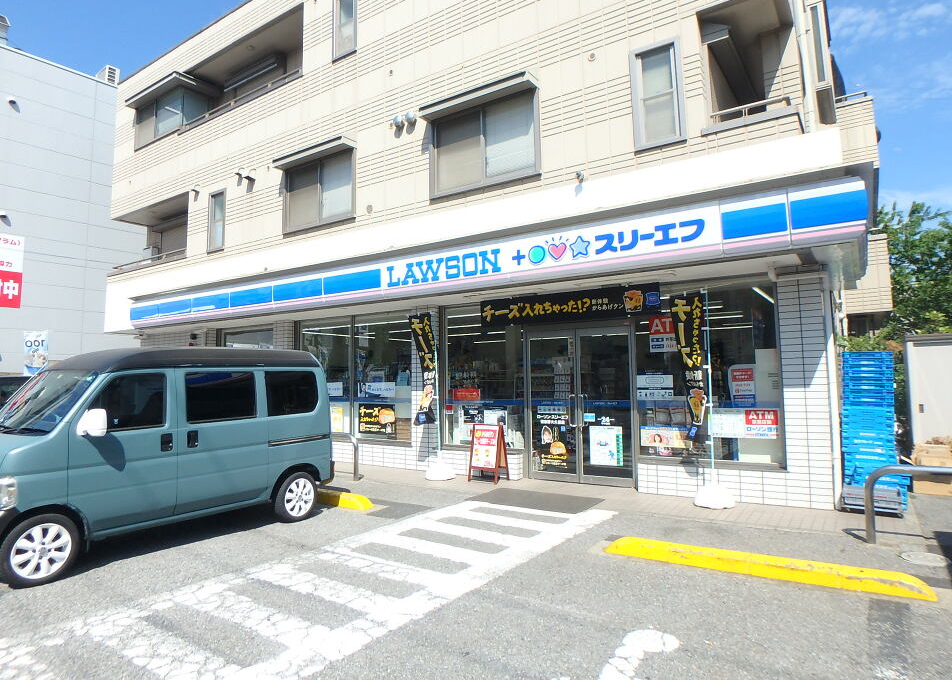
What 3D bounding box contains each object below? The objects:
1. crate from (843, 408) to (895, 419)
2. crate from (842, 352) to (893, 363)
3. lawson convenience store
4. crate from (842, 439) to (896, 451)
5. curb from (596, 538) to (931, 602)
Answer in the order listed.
[{"bbox_3d":[4.748,0.880,6.997,0.502,0.134,0.500,-4,-6,33],"label":"crate"},{"bbox_3d":[4.763,0.223,7.036,0.484,0.136,0.500,-4,-6,33],"label":"crate"},{"bbox_3d":[0.326,0.792,13.236,14.394,3.523,9.000,-4,-6,33],"label":"lawson convenience store"},{"bbox_3d":[4.741,1.251,6.974,0.515,0.133,0.500,-4,-6,33],"label":"crate"},{"bbox_3d":[2.188,1.784,4.637,2.344,0.115,0.175,-4,-6,33],"label":"curb"}]

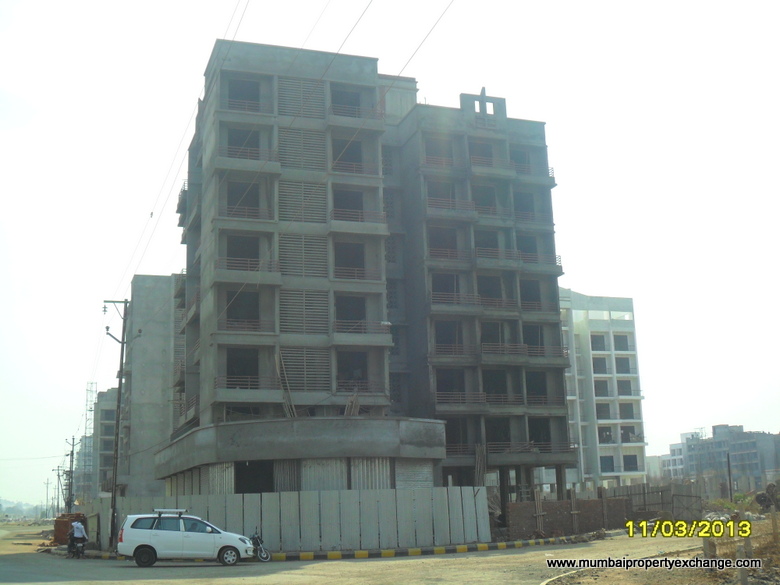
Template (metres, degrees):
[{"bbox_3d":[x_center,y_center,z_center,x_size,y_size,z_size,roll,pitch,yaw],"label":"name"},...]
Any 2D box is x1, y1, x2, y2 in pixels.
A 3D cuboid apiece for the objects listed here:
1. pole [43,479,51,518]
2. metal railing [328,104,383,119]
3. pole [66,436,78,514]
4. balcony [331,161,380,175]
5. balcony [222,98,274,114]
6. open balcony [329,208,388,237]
[{"bbox_3d":[-60.288,37.239,174.461,1.400,9.200,0.350,3,-13,-19],"label":"pole"},{"bbox_3d":[-2.006,-9.786,55.040,3.020,0.900,1.200,3,-13,-19],"label":"metal railing"},{"bbox_3d":[-34.849,20.975,108.232,1.450,10.206,0.350,4,-13,-19],"label":"pole"},{"bbox_3d":[-1.931,-6.803,54.593,2.700,0.650,0.100,3,-13,-19],"label":"balcony"},{"bbox_3d":[-7.567,-9.446,52.202,2.759,0.753,1.200,3,-13,-19],"label":"balcony"},{"bbox_3d":[-1.829,-3.624,53.785,3.170,1.270,1.400,3,-13,-19],"label":"open balcony"}]

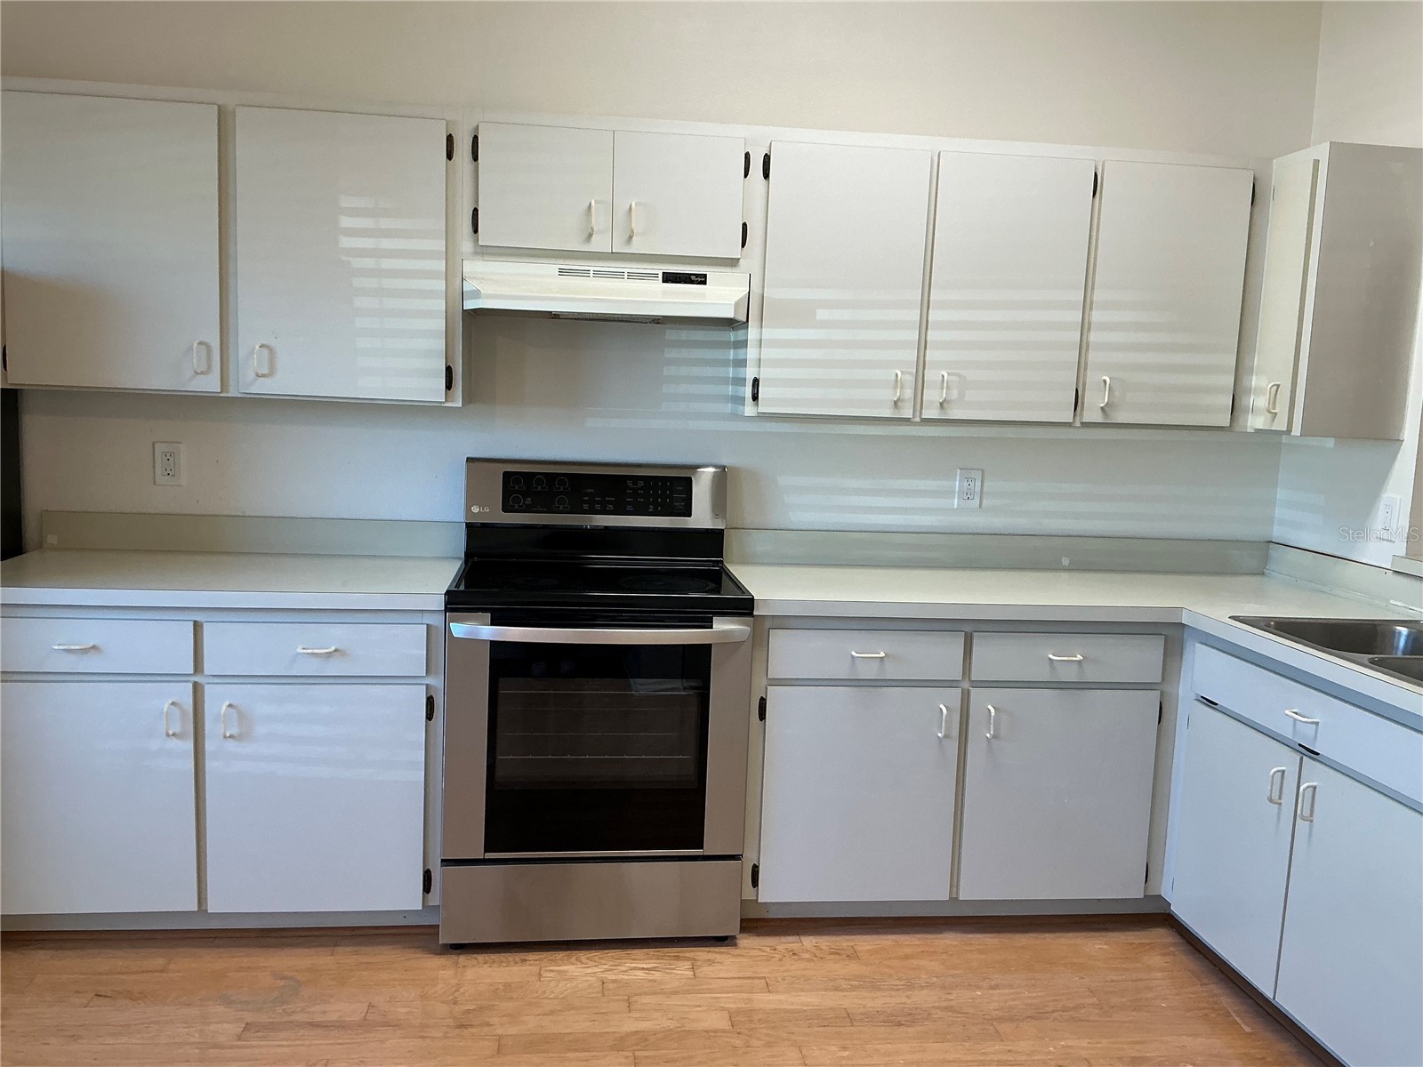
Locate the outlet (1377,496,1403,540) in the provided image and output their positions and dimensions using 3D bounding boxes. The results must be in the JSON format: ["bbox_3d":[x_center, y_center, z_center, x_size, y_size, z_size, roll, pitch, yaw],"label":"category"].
[{"bbox_3d":[1.859,-0.041,3.164,0.012,0.119,0.074,1,7,-7],"label":"outlet"}]

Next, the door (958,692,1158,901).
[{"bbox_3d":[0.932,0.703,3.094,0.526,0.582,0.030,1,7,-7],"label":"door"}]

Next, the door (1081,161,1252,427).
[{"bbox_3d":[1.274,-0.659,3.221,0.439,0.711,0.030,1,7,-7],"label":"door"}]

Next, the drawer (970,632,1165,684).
[{"bbox_3d":[0.912,0.301,3.219,0.523,0.126,0.450,1,7,-7],"label":"drawer"}]

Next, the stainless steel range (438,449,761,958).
[{"bbox_3d":[-0.313,0.427,3.153,0.757,1.199,0.700,1,7,-7],"label":"stainless steel range"}]

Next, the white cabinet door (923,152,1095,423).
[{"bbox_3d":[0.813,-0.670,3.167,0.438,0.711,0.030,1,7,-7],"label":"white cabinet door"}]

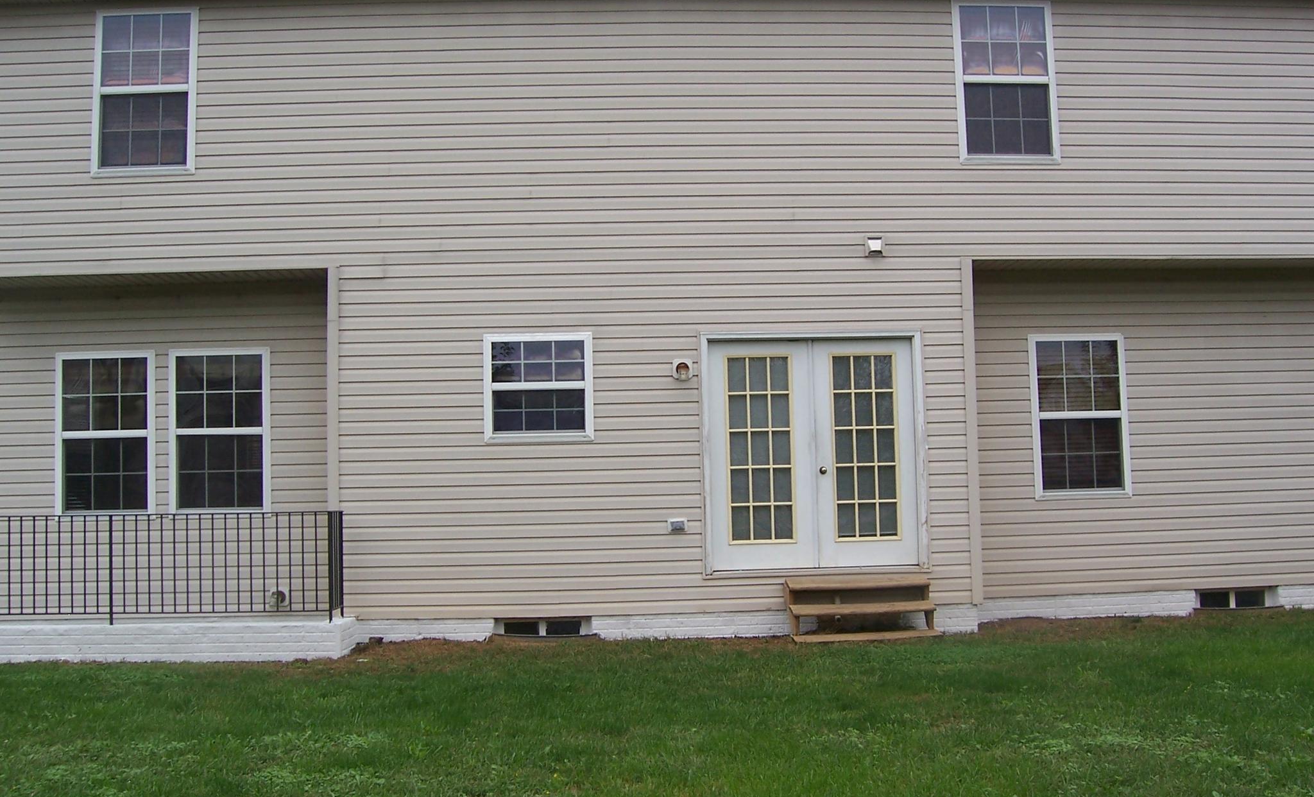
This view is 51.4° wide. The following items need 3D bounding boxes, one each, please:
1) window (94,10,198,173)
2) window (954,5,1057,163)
[{"bbox_3d":[-4.460,-2.669,11.921,0.920,1.510,0.100,-1,-4,-3],"label":"window"},{"bbox_3d":[3.145,-2.844,12.294,0.920,1.500,0.100,-1,-4,-3],"label":"window"}]

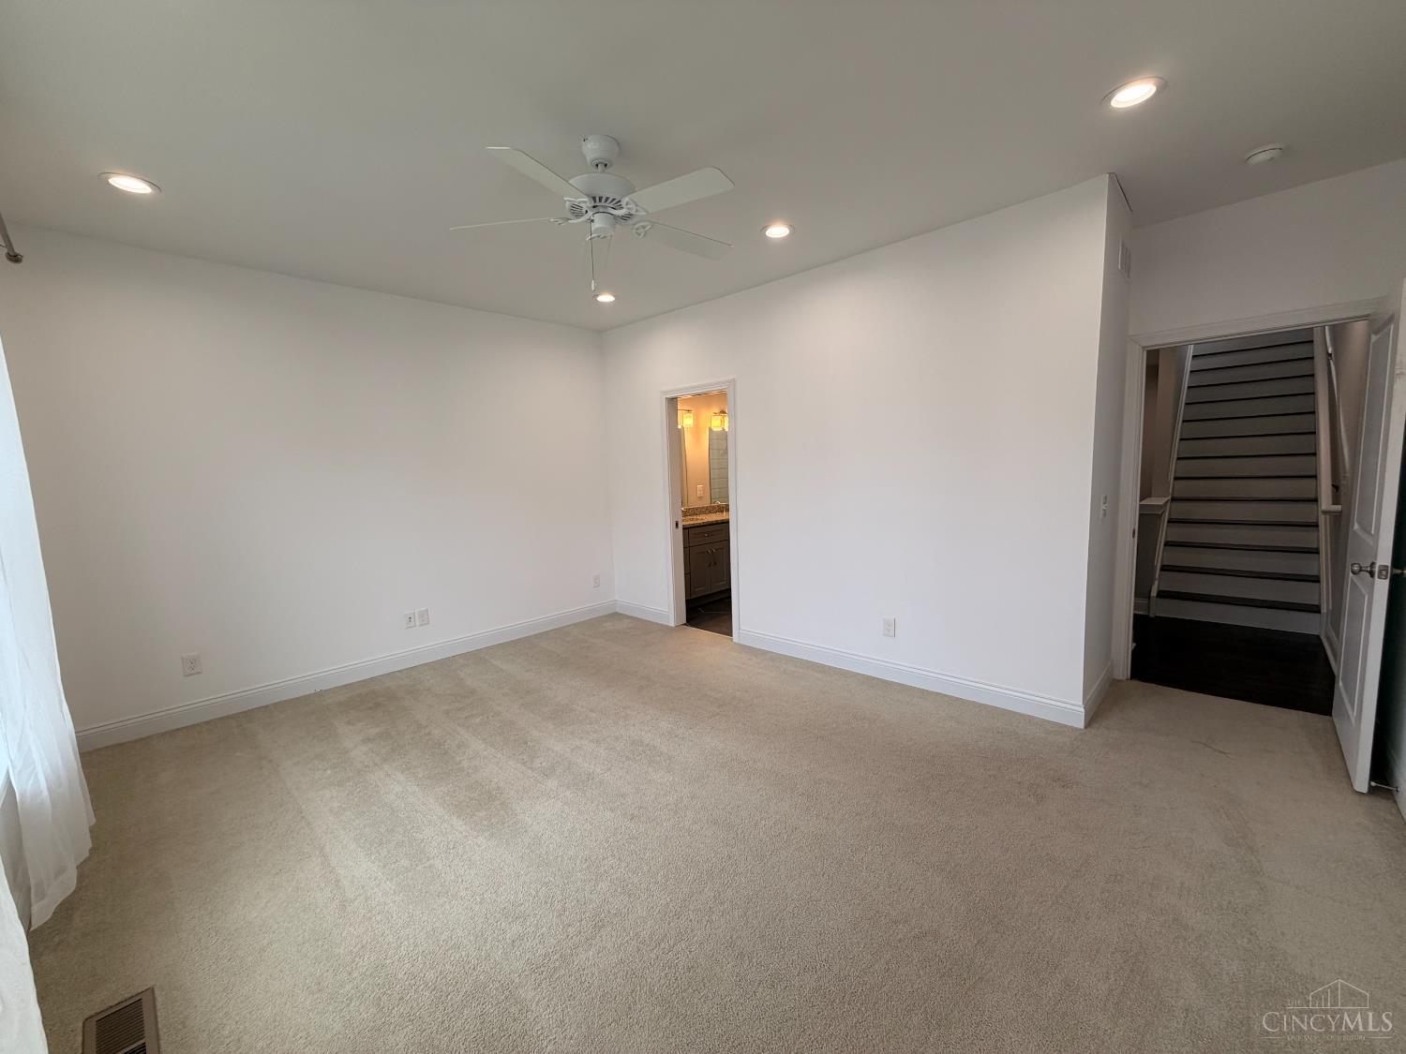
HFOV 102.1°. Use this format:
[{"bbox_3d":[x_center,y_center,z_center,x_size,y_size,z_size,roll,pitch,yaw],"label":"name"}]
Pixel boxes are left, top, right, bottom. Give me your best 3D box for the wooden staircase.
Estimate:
[{"bbox_3d":[5.335,-0.758,5.613,0.995,2.800,3.200,4,9,44],"label":"wooden staircase"}]

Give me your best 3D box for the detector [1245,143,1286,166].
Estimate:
[{"bbox_3d":[2.499,-1.651,2.534,0.132,0.038,0.132,4,9,44],"label":"detector"}]

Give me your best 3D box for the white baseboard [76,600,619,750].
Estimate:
[{"bbox_3d":[-2.197,0.992,4.380,0.020,0.118,3.802,4,9,44],"label":"white baseboard"}]

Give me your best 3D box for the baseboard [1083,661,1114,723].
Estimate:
[{"bbox_3d":[2.300,0.953,3.297,0.020,0.118,0.880,4,9,44],"label":"baseboard"}]

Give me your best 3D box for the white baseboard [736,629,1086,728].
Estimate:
[{"bbox_3d":[1.160,0.938,3.793,2.354,0.118,0.020,4,9,44],"label":"white baseboard"}]

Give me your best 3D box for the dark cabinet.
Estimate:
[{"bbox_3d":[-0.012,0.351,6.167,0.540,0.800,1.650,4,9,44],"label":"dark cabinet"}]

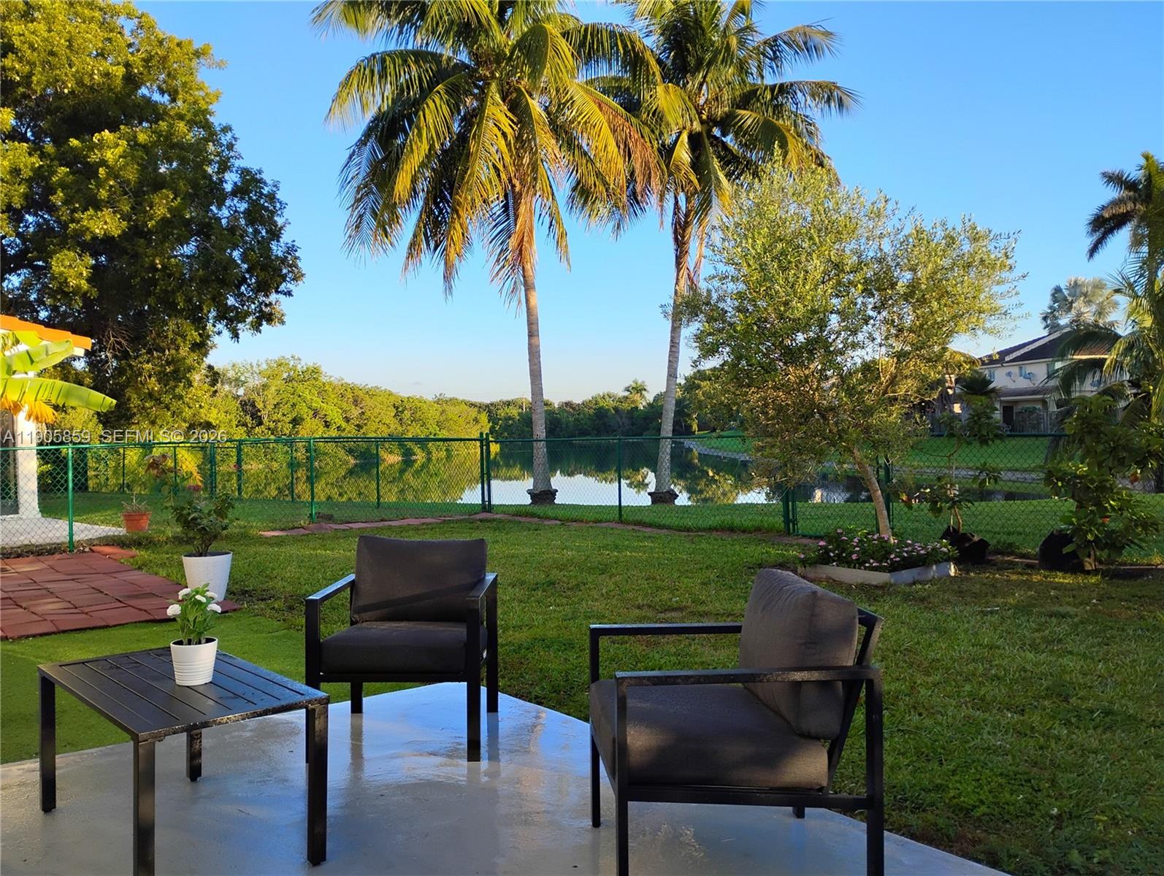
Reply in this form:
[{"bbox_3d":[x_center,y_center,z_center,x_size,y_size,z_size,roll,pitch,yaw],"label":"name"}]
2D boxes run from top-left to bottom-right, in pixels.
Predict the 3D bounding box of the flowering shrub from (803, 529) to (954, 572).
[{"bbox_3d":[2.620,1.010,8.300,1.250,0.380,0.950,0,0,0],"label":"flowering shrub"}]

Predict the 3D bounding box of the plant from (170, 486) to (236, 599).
[{"bbox_3d":[-2.950,0.820,7.350,0.510,0.890,0.480,0,0,0],"label":"plant"}]

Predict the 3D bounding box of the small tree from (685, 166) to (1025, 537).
[{"bbox_3d":[2.420,-0.660,8.380,2.850,3.500,2.700,0,0,0],"label":"small tree"}]

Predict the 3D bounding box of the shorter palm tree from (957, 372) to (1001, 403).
[{"bbox_3d":[20.100,-1.800,48.000,2.400,3.200,2.400,0,0,0],"label":"shorter palm tree"}]

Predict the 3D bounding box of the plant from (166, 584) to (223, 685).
[{"bbox_3d":[-1.161,0.585,2.830,0.165,0.306,0.158,0,0,0],"label":"plant"}]

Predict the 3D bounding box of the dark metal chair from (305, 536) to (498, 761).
[{"bbox_3d":[-0.698,0.825,3.820,0.648,0.775,0.675,0,0,1],"label":"dark metal chair"}]

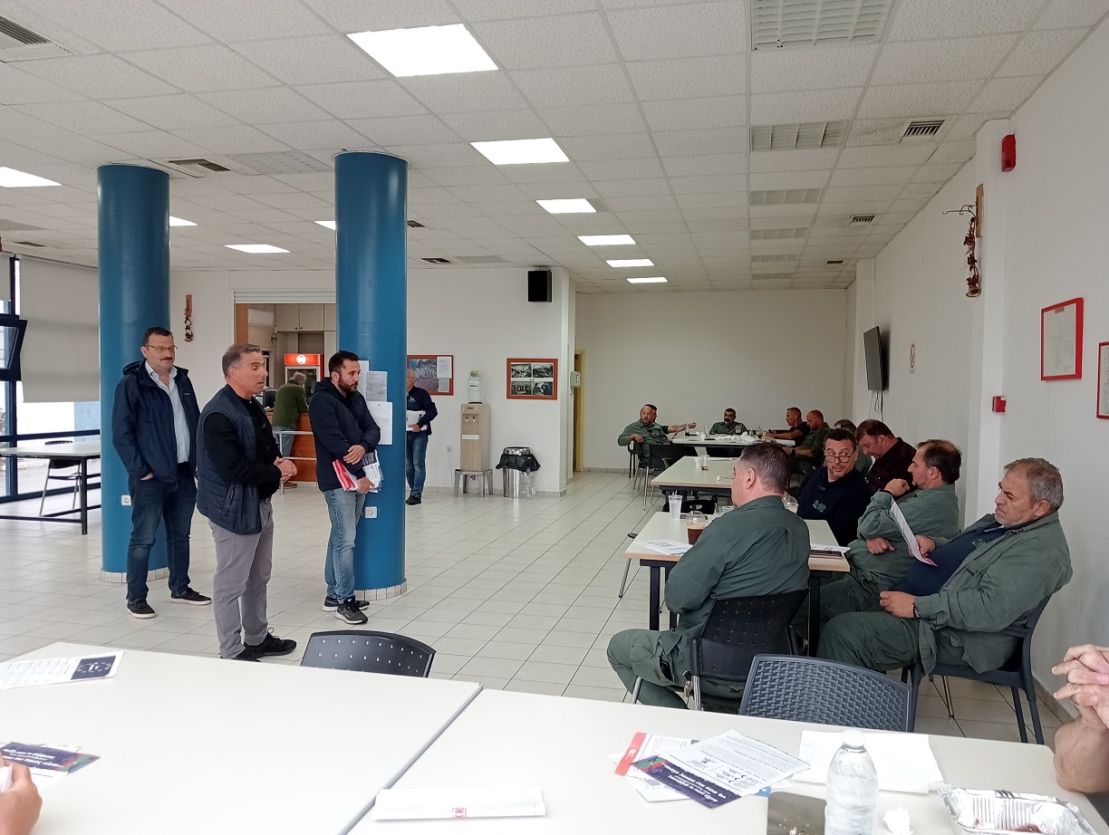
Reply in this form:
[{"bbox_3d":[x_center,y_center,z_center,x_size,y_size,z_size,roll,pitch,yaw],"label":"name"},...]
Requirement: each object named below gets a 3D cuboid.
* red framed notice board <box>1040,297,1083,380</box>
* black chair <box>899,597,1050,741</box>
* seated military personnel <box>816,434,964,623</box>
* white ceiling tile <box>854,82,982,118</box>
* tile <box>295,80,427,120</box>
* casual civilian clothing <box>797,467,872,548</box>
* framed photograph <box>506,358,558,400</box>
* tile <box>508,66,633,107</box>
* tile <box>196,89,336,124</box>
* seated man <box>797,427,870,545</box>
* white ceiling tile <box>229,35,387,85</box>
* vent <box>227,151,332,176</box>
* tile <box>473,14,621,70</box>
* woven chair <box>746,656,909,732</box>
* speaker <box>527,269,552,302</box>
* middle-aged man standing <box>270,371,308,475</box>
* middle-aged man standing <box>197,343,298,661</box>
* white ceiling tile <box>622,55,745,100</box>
[{"bbox_3d":[2.405,-0.357,4.263,0.025,0.360,0.520,1,2,12],"label":"red framed notice board"},{"bbox_3d":[1.592,0.941,3.459,0.550,0.820,0.490,1,2,12],"label":"black chair"},{"bbox_3d":[1.544,0.725,4.275,0.720,1.210,0.560,1,2,12],"label":"seated military personnel"},{"bbox_3d":[1.994,-1.754,4.953,0.600,0.020,0.600,1,2,12],"label":"white ceiling tile"},{"bbox_3d":[-1.064,-1.779,5.014,0.600,0.020,0.600,1,2,12],"label":"tile"},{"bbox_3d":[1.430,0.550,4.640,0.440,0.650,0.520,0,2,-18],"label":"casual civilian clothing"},{"bbox_3d":[-0.296,-0.507,11.938,0.700,0.550,0.030,1,2,12],"label":"framed photograph"},{"bbox_3d":[0.106,-1.752,4.739,0.595,0.022,0.595,1,2,12],"label":"tile"},{"bbox_3d":[-1.661,-1.810,5.211,0.600,0.025,0.600,1,2,12],"label":"tile"},{"bbox_3d":[1.308,0.689,4.598,0.750,1.250,0.580,0,2,-22],"label":"seated man"},{"bbox_3d":[-1.204,-1.784,4.482,0.600,0.025,0.600,1,2,12],"label":"white ceiling tile"},{"bbox_3d":[-1.977,-1.832,6.444,0.600,0.030,0.600,1,2,12],"label":"vent"},{"bbox_3d":[-0.022,-1.746,4.170,0.600,0.020,0.600,1,2,12],"label":"tile"},{"bbox_3d":[0.484,0.978,1.871,0.480,0.820,0.530,2,2,36],"label":"woven chair"},{"bbox_3d":[-0.187,-1.696,11.696,0.260,0.390,0.240,1,2,12],"label":"speaker"},{"bbox_3d":[-3.756,0.177,12.756,0.520,1.650,0.480,1,2,23],"label":"middle-aged man standing"},{"bbox_3d":[-1.651,0.441,4.815,0.480,1.690,0.540,1,2,15],"label":"middle-aged man standing"},{"bbox_3d":[0.692,-1.744,4.610,0.595,0.022,0.595,1,2,12],"label":"white ceiling tile"}]

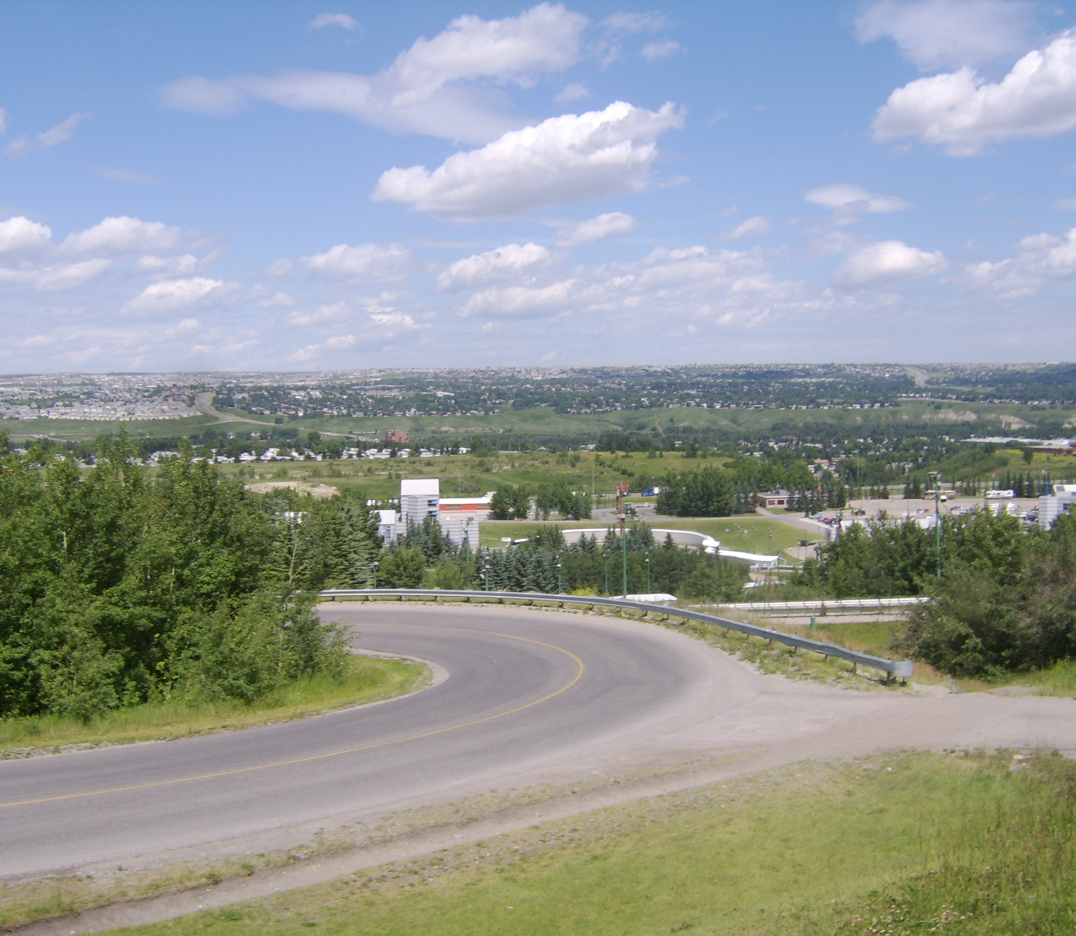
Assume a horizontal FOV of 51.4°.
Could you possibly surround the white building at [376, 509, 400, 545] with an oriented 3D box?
[{"bbox_3d":[-35.467,13.934,264.000,5.300,8.800,6.000,-1,5,-8],"label":"white building"}]

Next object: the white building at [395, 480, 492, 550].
[{"bbox_3d":[-23.135,10.915,272.000,22.500,15.800,17.000,-1,5,-8],"label":"white building"}]

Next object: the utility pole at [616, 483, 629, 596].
[{"bbox_3d":[11.005,9.297,145.000,1.500,14.700,0.800,-1,5,0],"label":"utility pole"}]

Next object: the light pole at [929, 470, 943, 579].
[{"bbox_3d":[47.098,7.082,132.000,1.500,13.600,0.800,-1,5,0],"label":"light pole"}]

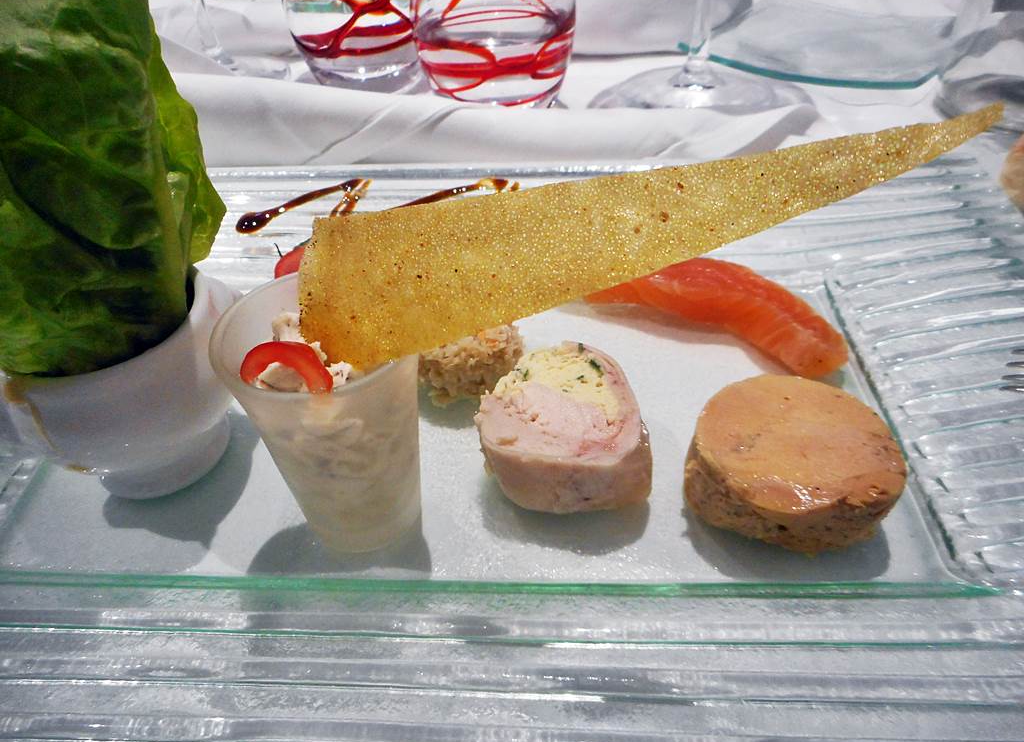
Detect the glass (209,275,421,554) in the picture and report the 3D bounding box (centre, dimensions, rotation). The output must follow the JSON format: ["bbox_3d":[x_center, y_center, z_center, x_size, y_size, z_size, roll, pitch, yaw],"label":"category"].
[{"bbox_3d":[-0.037,0.013,0.164,0.040,0.057,0.040,-2,43,0],"label":"glass"}]

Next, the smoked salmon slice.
[{"bbox_3d":[0.063,-0.023,0.228,0.081,0.016,0.033,22,48,24],"label":"smoked salmon slice"}]

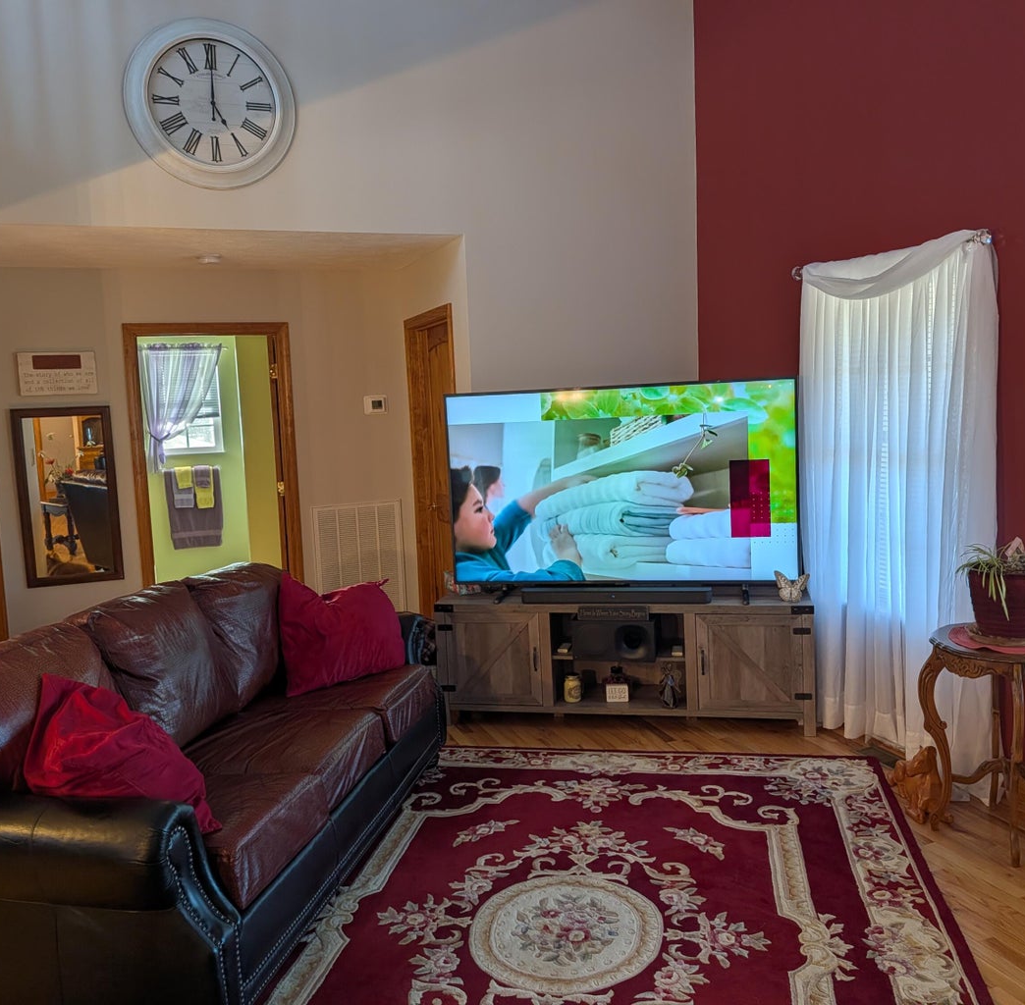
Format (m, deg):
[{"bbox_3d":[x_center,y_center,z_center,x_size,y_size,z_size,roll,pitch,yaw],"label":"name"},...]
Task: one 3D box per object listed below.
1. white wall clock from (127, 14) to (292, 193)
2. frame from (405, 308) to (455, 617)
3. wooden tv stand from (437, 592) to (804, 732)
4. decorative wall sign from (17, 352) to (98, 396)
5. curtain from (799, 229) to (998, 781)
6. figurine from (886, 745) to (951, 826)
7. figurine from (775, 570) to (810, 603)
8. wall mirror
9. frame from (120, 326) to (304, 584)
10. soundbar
[{"bbox_3d":[-1.369,-1.817,4.232,0.755,0.755,0.060,-5,7,-21],"label":"white wall clock"},{"bbox_3d":[-0.424,-0.051,5.471,0.110,2.110,0.950,-5,7,-22],"label":"frame"},{"bbox_3d":[0.545,0.766,4.596,1.775,0.613,0.405,-1,6,11],"label":"wooden tv stand"},{"bbox_3d":[-2.530,-0.717,5.163,0.395,0.238,0.028,-5,7,-22],"label":"decorative wall sign"},{"bbox_3d":[1.583,0.043,3.904,0.135,2.130,1.050,-5,7,-22],"label":"curtain"},{"bbox_3d":[1.532,1.040,3.521,0.175,0.240,0.175,-6,8,-30],"label":"figurine"},{"bbox_3d":[1.295,0.384,4.296,0.160,0.155,0.070,-1,6,11],"label":"figurine"},{"bbox_3d":[-2.505,-0.031,5.239,0.505,1.010,0.035,-5,7,-22],"label":"wall mirror"},{"bbox_3d":[-1.805,-0.033,5.730,0.950,2.130,0.150,-5,7,-21],"label":"frame"},{"bbox_3d":[0.499,0.449,4.459,0.895,0.060,0.095,-1,7,11],"label":"soundbar"}]

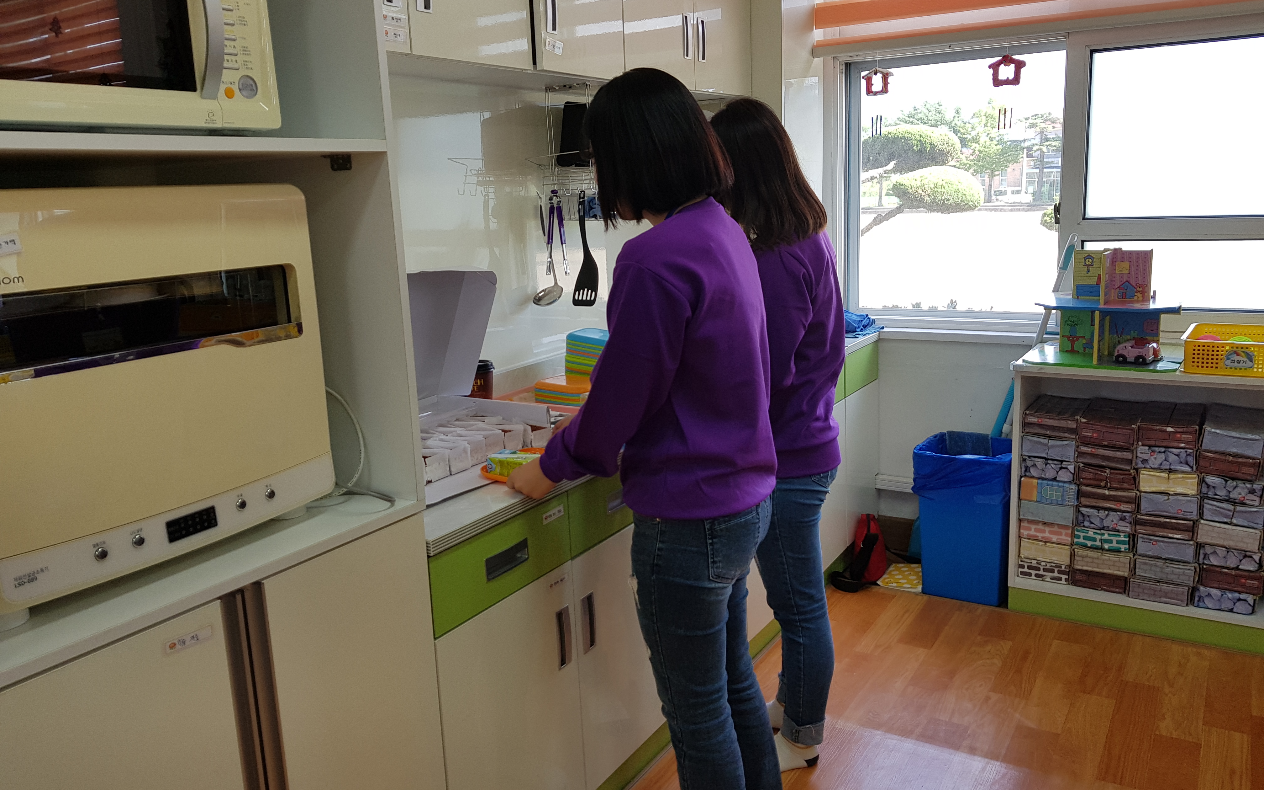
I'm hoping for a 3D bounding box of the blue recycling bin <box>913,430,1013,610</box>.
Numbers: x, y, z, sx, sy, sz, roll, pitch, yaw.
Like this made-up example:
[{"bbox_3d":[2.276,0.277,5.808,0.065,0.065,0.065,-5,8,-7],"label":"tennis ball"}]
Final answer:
[{"bbox_3d":[1.140,0.413,3.223,0.290,0.505,0.290,5,14,32],"label":"blue recycling bin"}]

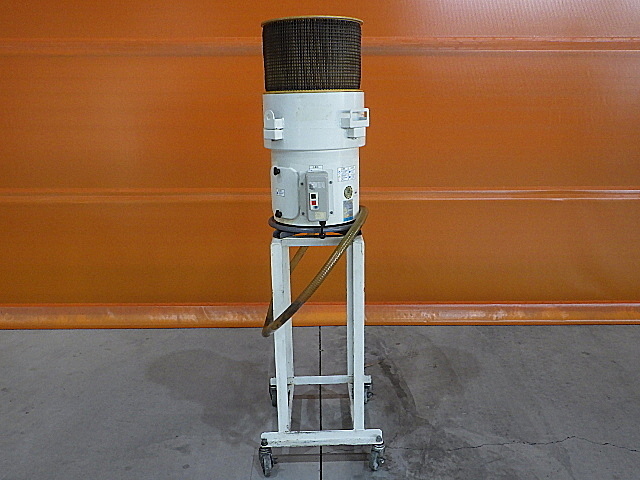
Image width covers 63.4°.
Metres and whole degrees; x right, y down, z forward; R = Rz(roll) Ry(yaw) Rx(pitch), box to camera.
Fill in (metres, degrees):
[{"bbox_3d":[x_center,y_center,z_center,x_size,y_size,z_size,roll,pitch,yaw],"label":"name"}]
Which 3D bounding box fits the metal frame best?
[{"bbox_3d":[0.001,0.392,2.068,0.469,0.914,0.510,-1,15,0],"label":"metal frame"}]

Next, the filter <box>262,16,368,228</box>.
[{"bbox_3d":[-0.013,-0.410,1.867,0.381,0.687,0.386,-1,15,0],"label":"filter"}]

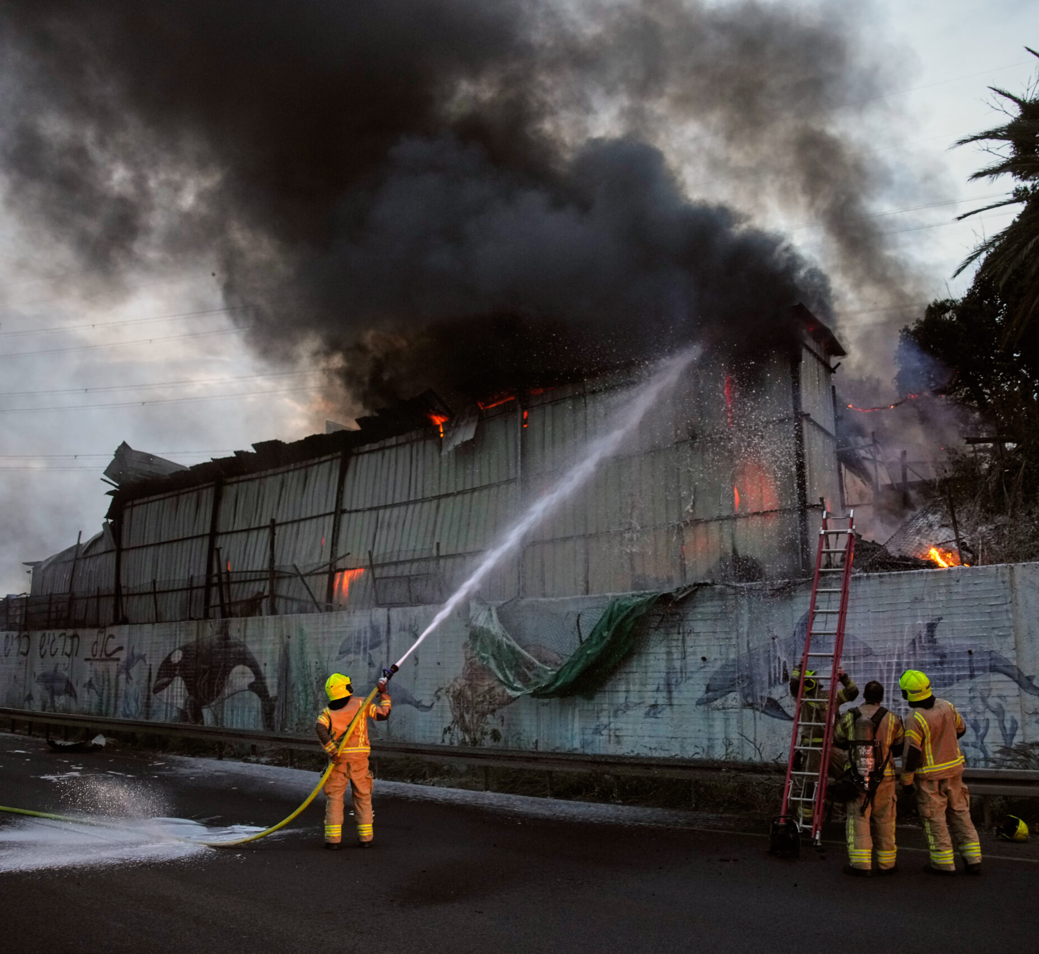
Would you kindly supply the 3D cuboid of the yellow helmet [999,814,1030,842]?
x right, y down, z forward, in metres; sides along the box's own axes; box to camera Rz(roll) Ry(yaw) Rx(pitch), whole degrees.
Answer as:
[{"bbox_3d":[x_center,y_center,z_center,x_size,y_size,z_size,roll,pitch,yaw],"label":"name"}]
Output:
[{"bbox_3d":[5.445,3.867,10.500,0.270,0.250,0.310,14,-3,29],"label":"yellow helmet"}]

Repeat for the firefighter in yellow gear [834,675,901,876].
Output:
[{"bbox_3d":[3.343,2.861,9.161,0.620,1.770,0.540,-4,-11,21],"label":"firefighter in yellow gear"}]

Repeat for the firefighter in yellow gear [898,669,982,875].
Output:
[{"bbox_3d":[3.982,2.811,9.169,0.660,1.860,0.500,-1,-11,7],"label":"firefighter in yellow gear"}]

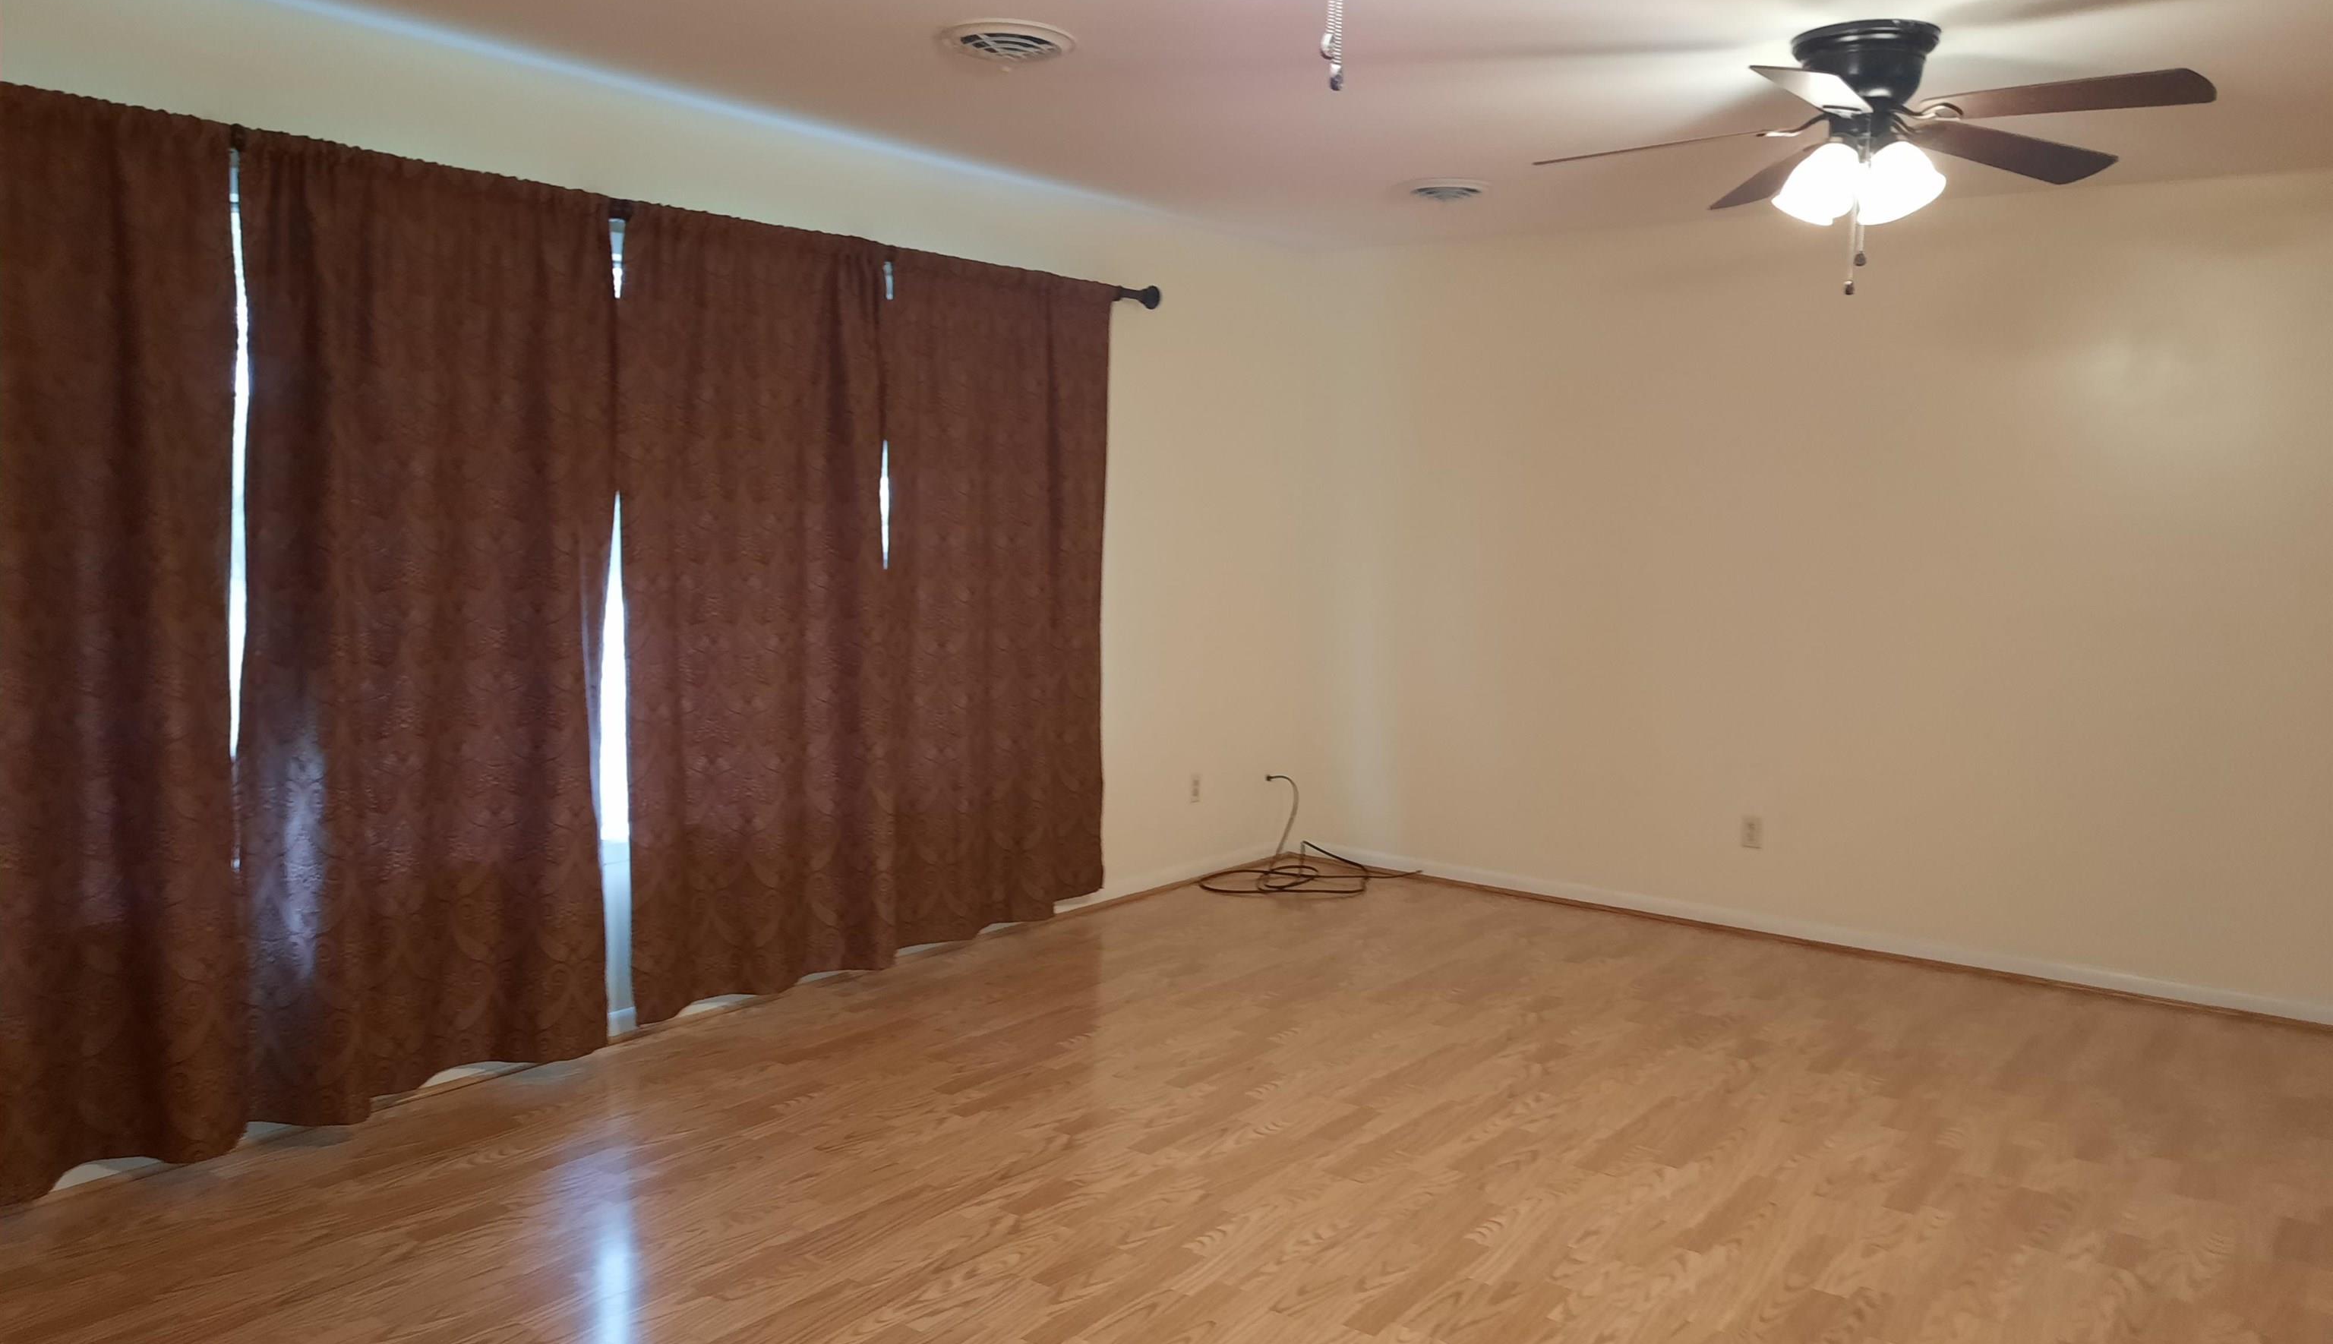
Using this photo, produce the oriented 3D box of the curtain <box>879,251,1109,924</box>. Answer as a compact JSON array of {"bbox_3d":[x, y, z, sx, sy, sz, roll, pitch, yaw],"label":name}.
[{"bbox_3d":[-0.507,-0.203,5.329,0.130,2.092,1.015,6,7,37],"label":"curtain"}]

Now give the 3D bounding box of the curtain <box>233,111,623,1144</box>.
[{"bbox_3d":[-1.638,-0.075,3.836,0.130,2.088,0.890,6,7,37],"label":"curtain"}]

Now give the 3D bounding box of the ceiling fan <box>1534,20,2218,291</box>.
[{"bbox_3d":[1.441,-1.065,3.514,1.290,0.515,1.260,6,7,37],"label":"ceiling fan"}]

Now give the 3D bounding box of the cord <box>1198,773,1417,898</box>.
[{"bbox_3d":[0.527,0.634,6.474,0.610,0.335,0.670,6,7,37],"label":"cord"}]

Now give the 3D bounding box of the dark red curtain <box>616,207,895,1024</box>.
[{"bbox_3d":[-1.076,-0.137,4.577,0.130,2.088,0.905,6,7,37],"label":"dark red curtain"}]

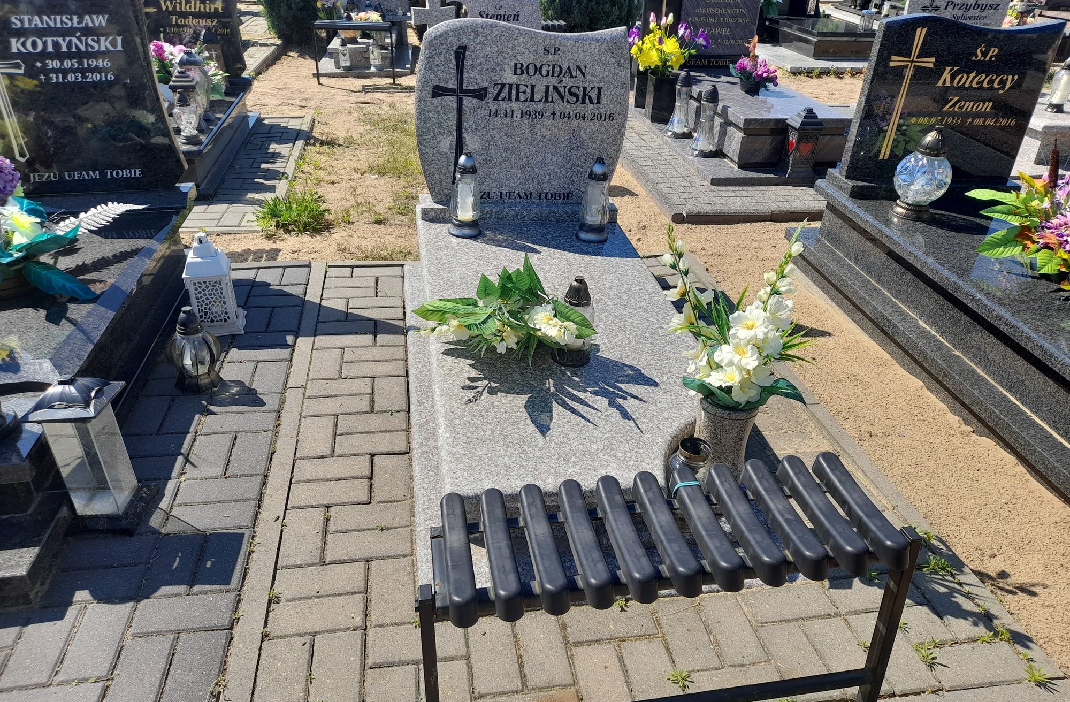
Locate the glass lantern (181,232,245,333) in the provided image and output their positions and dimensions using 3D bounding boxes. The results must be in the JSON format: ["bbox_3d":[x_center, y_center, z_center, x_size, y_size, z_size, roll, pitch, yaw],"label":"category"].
[{"bbox_3d":[-1.108,-0.243,2.659,0.166,0.348,0.166,-5,30,-13],"label":"glass lantern"}]

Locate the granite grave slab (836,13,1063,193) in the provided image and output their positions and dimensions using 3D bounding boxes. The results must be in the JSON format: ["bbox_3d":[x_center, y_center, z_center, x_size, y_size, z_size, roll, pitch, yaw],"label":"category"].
[{"bbox_3d":[1.798,-1.084,3.373,0.795,0.675,0.075,-1,30,-7],"label":"granite grave slab"}]

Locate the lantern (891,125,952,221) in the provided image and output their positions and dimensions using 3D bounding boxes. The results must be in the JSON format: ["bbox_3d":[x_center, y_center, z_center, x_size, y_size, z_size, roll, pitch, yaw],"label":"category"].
[{"bbox_3d":[1.572,-0.729,3.128,0.226,0.358,0.226,-3,30,-9],"label":"lantern"}]

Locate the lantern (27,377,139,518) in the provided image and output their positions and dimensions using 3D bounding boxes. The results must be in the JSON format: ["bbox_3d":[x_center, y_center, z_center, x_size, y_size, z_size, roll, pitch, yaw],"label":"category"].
[{"bbox_3d":[-1.033,0.216,1.795,0.165,0.350,0.165,-2,27,-3],"label":"lantern"}]

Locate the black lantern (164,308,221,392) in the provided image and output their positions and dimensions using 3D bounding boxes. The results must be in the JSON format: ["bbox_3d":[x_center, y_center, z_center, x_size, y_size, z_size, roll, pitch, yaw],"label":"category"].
[{"bbox_3d":[-1.044,-0.012,2.351,0.160,0.255,0.160,-2,30,-10],"label":"black lantern"}]

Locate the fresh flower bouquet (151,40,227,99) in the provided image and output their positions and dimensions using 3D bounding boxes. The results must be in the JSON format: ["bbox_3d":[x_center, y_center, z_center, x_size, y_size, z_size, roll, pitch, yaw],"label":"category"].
[{"bbox_3d":[-2.208,-1.812,4.918,0.480,0.340,0.310,-2,30,-10],"label":"fresh flower bouquet"}]

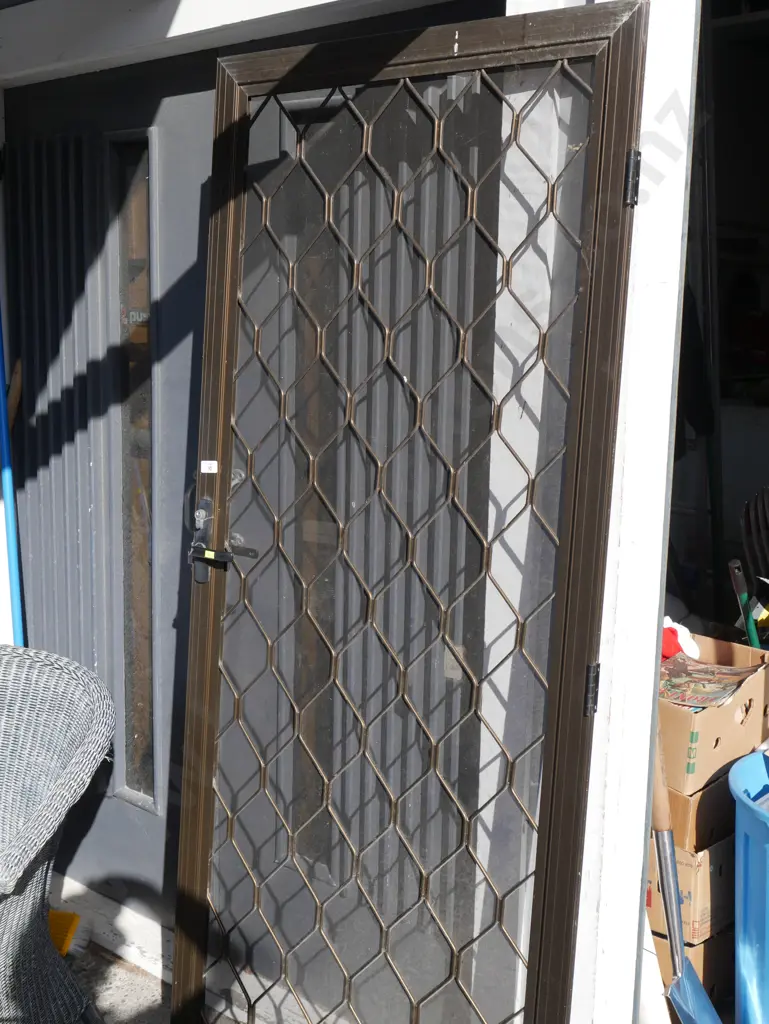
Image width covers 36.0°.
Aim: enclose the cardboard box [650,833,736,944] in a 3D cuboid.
[{"bbox_3d":[0.674,0.823,2.869,0.380,0.218,0.330,11,13,43],"label":"cardboard box"}]

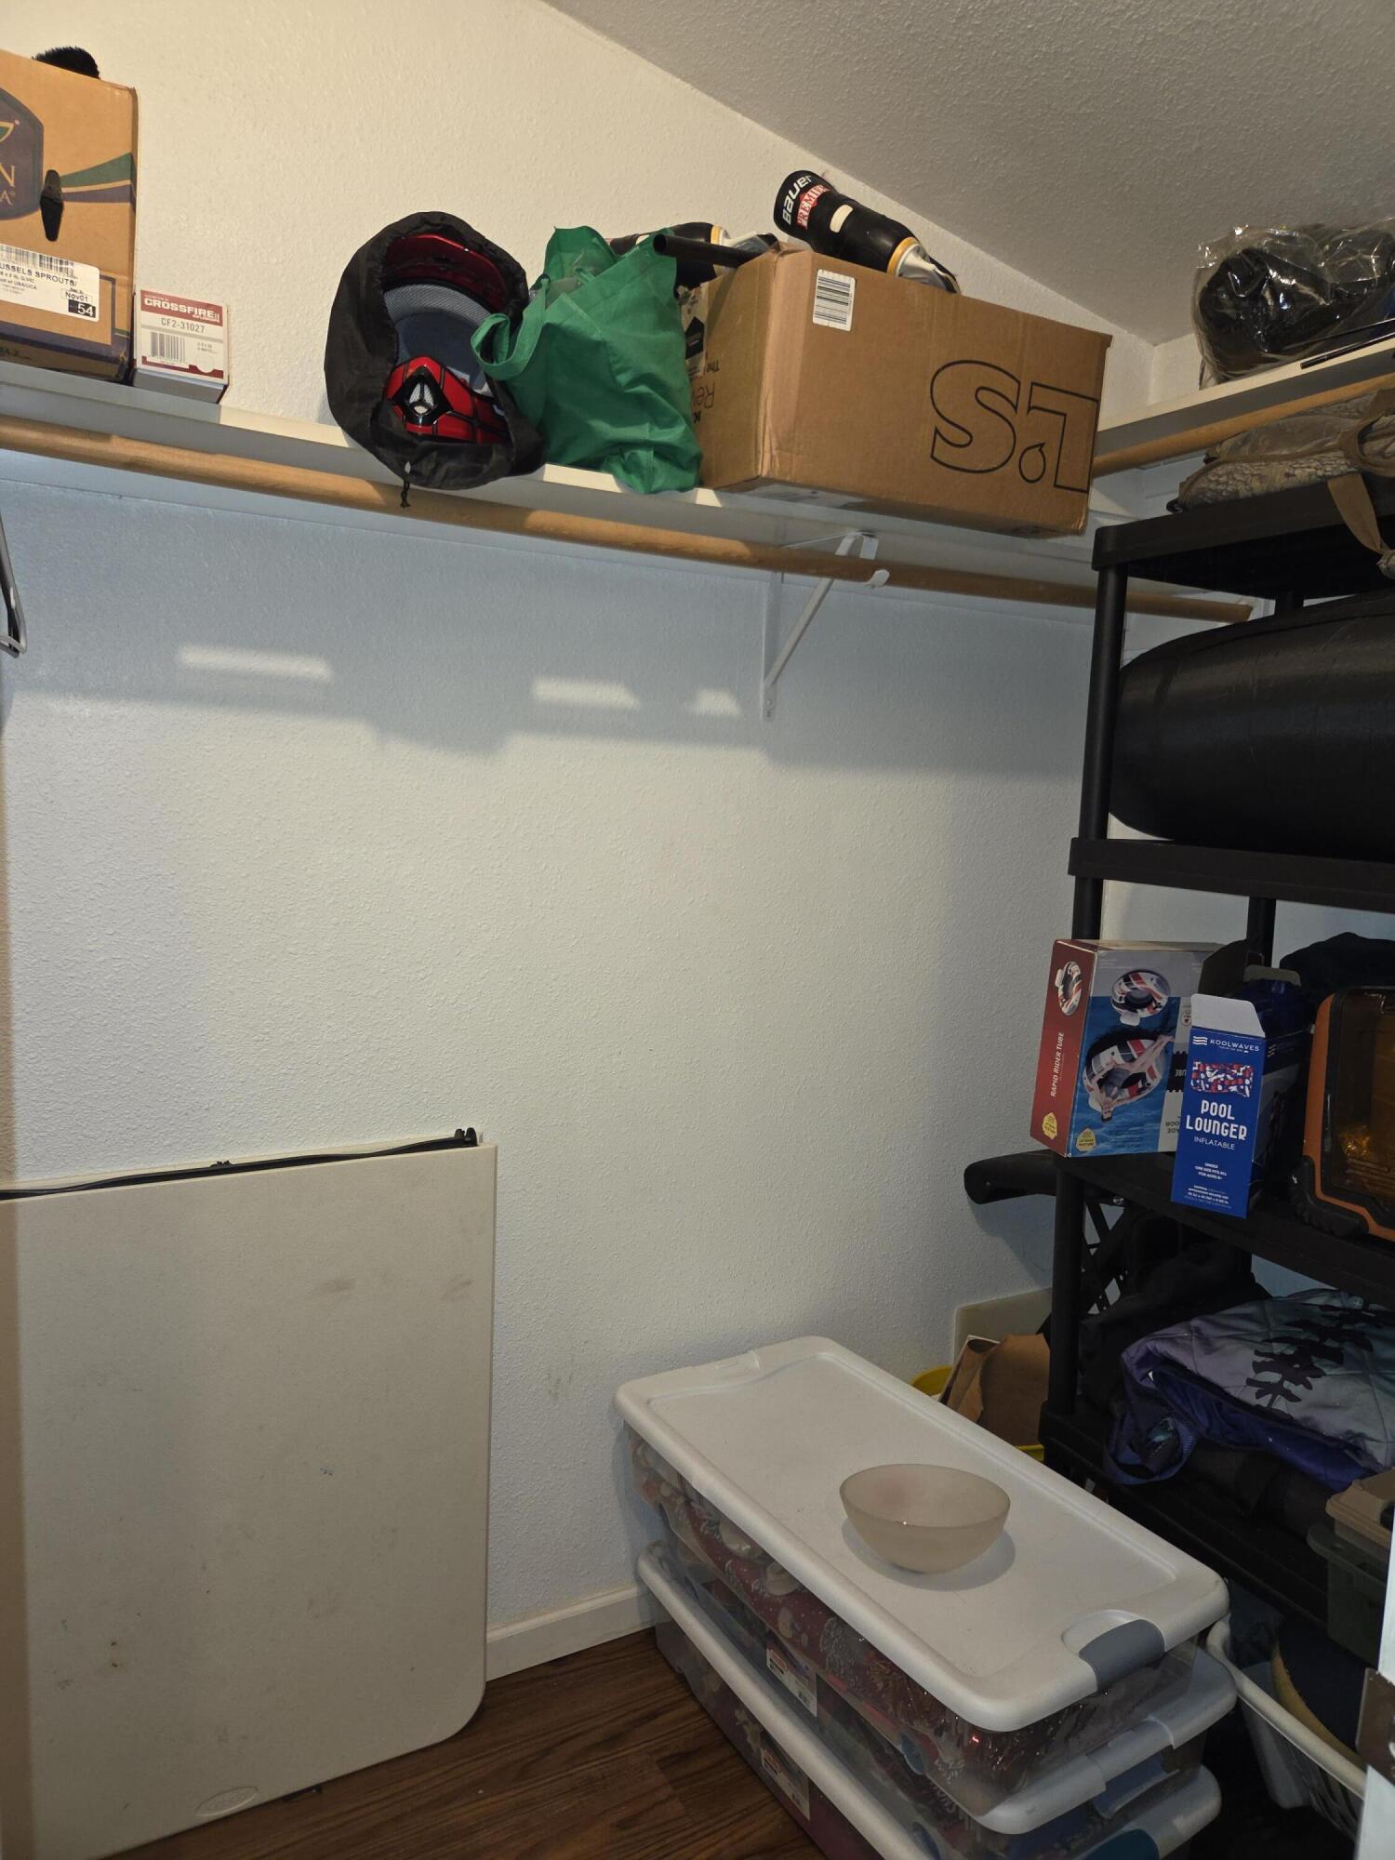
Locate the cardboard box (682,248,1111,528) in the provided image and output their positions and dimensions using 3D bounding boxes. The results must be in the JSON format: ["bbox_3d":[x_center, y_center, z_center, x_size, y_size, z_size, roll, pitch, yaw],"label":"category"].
[{"bbox_3d":[0.253,-0.750,1.869,0.588,0.292,0.370,-2,7,-30],"label":"cardboard box"}]

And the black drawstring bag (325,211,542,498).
[{"bbox_3d":[-0.323,-0.692,1.527,0.265,0.345,0.300,1,6,-12],"label":"black drawstring bag"}]

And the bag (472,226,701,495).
[{"bbox_3d":[-0.161,-0.749,1.605,0.300,0.345,0.260,-1,7,-22],"label":"bag"}]

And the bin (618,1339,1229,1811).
[{"bbox_3d":[0.275,0.876,1.817,0.461,0.163,0.854,-2,7,-33],"label":"bin"}]

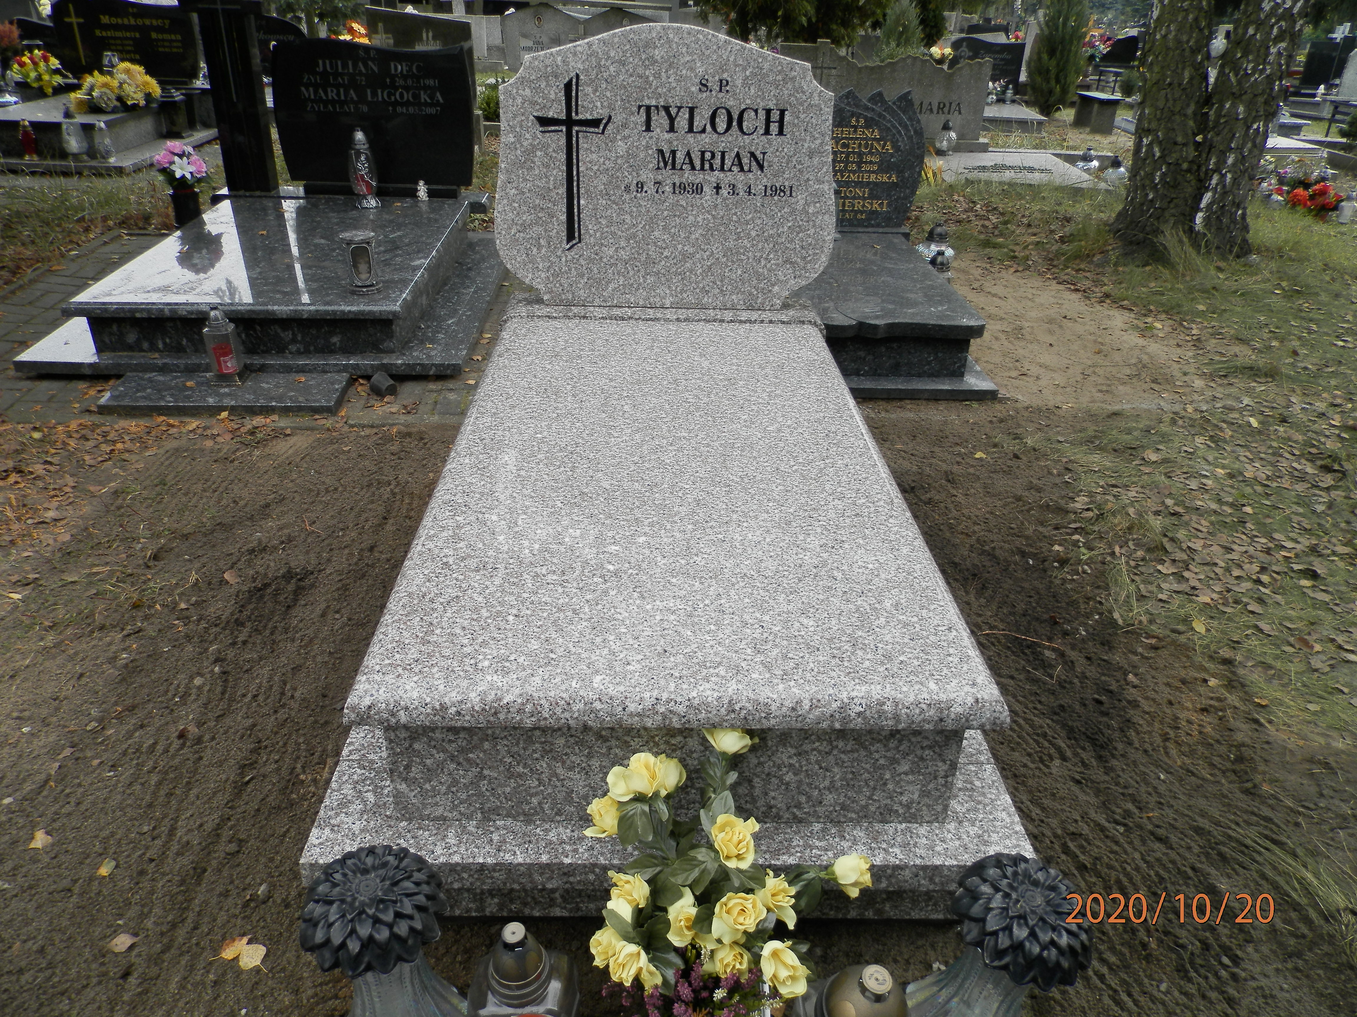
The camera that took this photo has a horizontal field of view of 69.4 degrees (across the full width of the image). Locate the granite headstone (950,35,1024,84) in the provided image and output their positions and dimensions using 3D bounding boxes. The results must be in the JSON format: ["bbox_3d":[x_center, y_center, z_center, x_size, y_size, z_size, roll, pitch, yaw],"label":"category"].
[{"bbox_3d":[3.081,-4.419,9.820,0.760,0.560,0.100,0,29,-3],"label":"granite headstone"}]

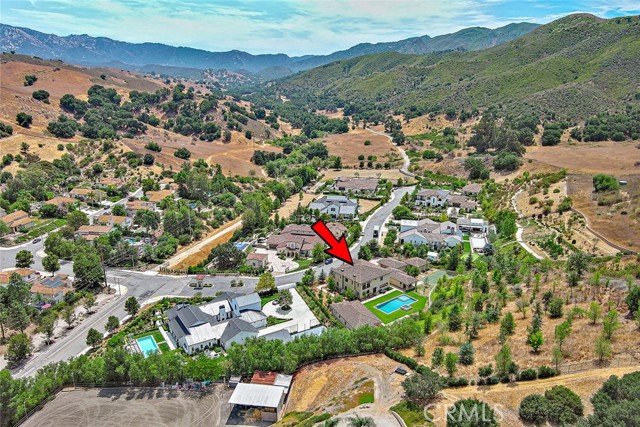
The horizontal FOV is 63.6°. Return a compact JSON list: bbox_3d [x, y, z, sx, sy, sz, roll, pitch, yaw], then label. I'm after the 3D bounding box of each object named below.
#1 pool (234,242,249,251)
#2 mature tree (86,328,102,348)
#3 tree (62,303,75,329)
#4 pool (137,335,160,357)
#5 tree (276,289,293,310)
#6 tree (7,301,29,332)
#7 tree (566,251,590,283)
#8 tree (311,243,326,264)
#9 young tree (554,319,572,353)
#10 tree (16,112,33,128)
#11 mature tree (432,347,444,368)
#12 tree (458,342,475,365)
[{"bbox_3d":[-36.848,15.568,230.286,6.600,1.000,9.800,4,18,12],"label":"pool"},{"bbox_3d":[-68.051,37.960,155.958,4.555,6.560,4.555,0,17,0],"label":"mature tree"},{"bbox_3d":[-80.250,32.550,164.520,3.640,8.740,3.530,0,16,0],"label":"tree"},{"bbox_3d":[-51.592,40.782,156.247,4.600,1.000,12.000,-10,20,-29],"label":"pool"},{"bbox_3d":[-11.930,28.890,173.200,5.210,7.280,5.210,0,17,0],"label":"tree"},{"bbox_3d":[-94.790,32.700,162.110,5.970,9.770,5.790,0,16,0],"label":"tree"},{"bbox_3d":[86.800,17.800,173.140,7.820,10.480,7.820,0,17,0],"label":"tree"},{"bbox_3d":[-0.621,16.467,213.667,5.799,9.189,5.799,0,17,0],"label":"tree"},{"bbox_3d":[57.620,29.100,122.000,4.050,8.050,3.920,0,16,0],"label":"young tree"},{"bbox_3d":[-274.790,-86.480,479.460,14.430,14.290,14.430,0,17,0],"label":"tree"},{"bbox_3d":[30.120,36.610,131.070,2.960,5.750,2.960,0,17,0],"label":"mature tree"},{"bbox_3d":[37.790,36.110,132.990,4.000,5.550,4.000,0,17,0],"label":"tree"}]

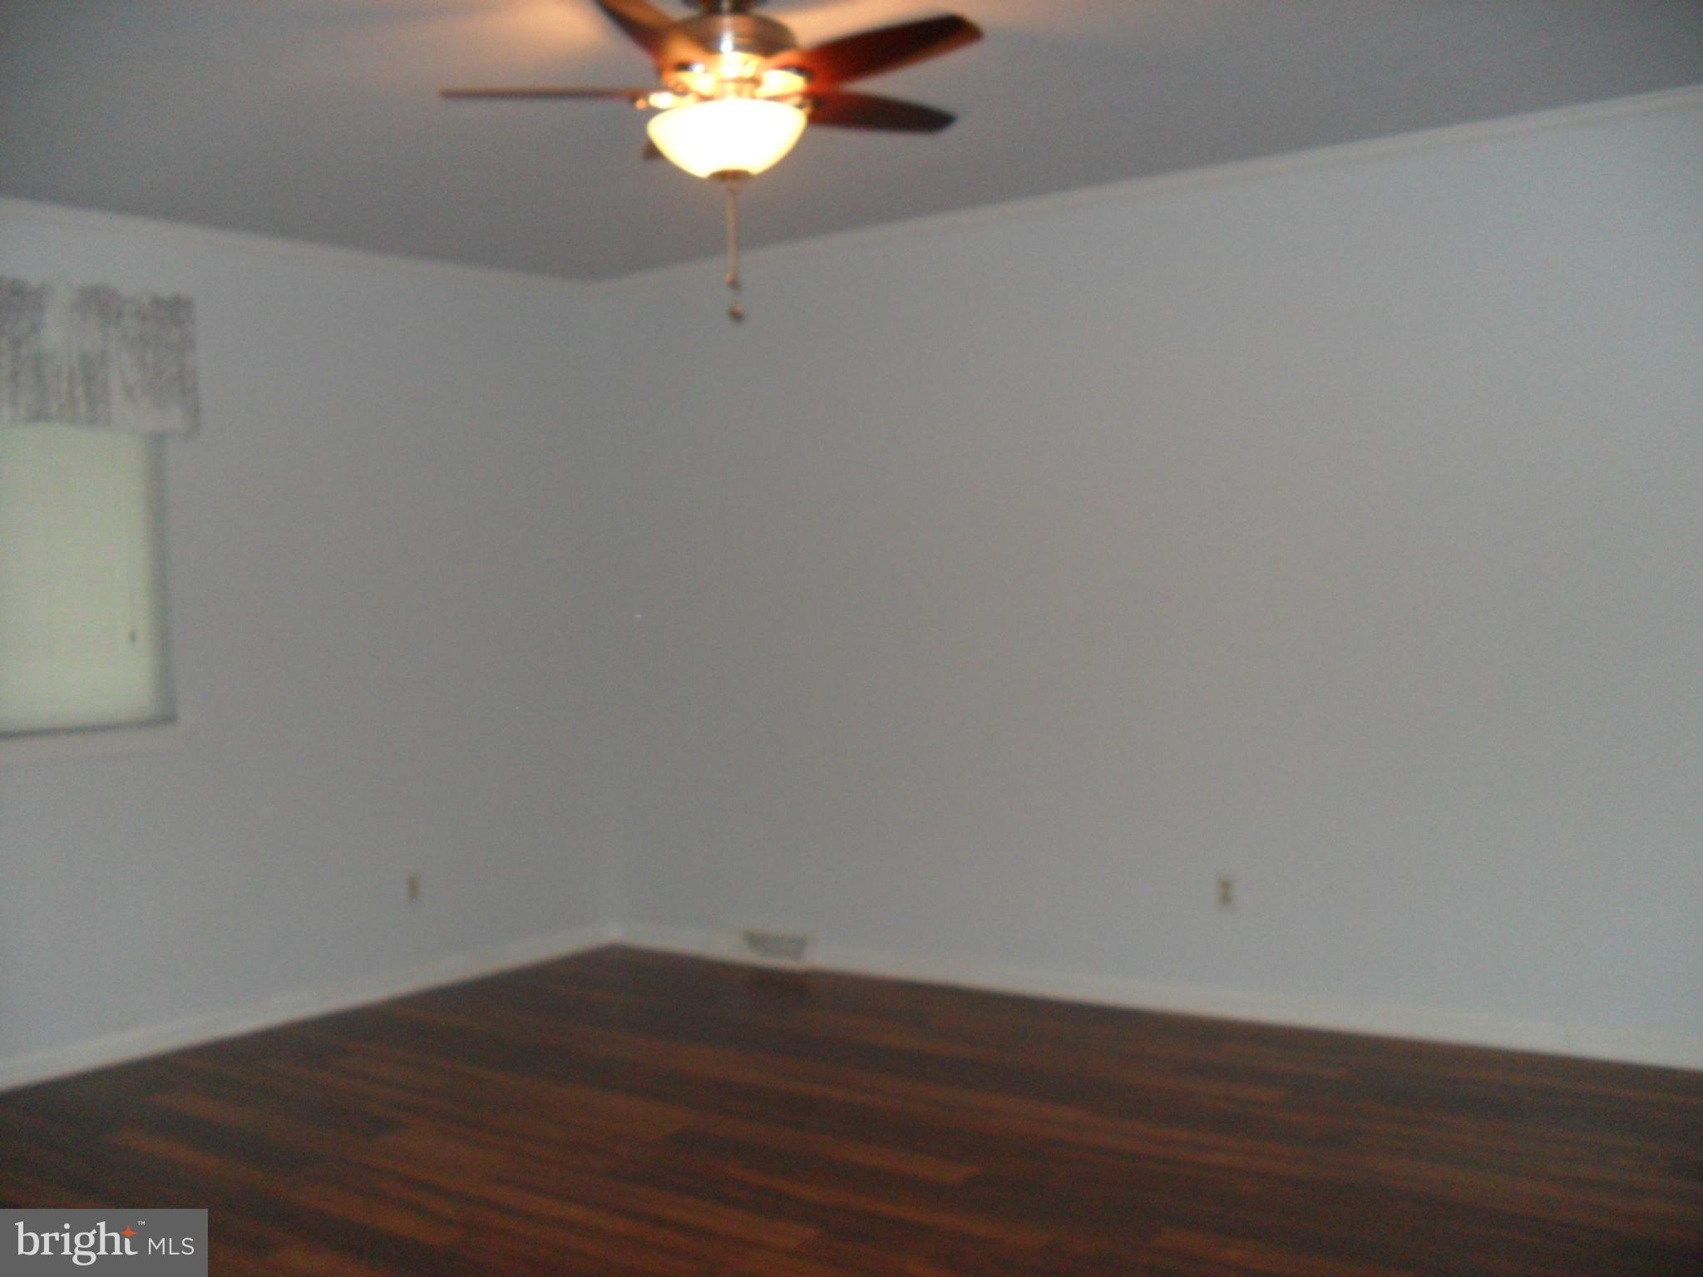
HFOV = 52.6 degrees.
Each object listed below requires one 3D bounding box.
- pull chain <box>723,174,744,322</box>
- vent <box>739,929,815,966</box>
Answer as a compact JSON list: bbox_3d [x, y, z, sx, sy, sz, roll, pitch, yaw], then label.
[{"bbox_3d":[-0.216,-0.716,3.163,0.030,0.270,0.030,-2,2,0],"label":"pull chain"},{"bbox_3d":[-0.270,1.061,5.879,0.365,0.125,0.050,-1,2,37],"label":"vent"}]

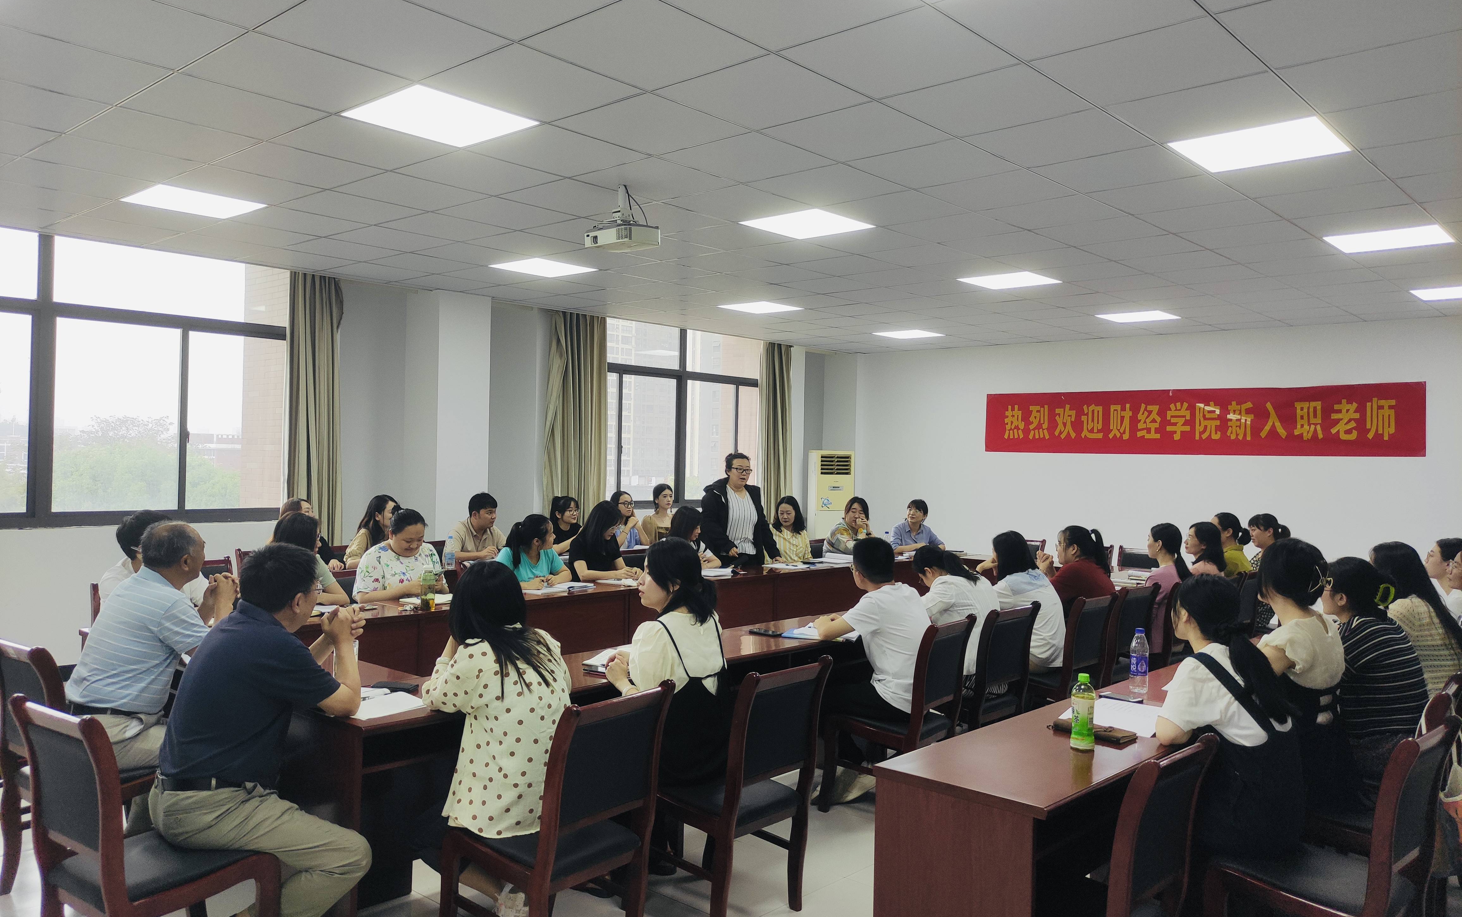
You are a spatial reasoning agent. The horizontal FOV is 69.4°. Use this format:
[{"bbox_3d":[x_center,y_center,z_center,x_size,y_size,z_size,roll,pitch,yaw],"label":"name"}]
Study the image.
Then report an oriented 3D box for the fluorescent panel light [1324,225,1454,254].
[{"bbox_3d":[3.904,-1.307,6.240,0.585,0.040,0.585,1,0,42],"label":"fluorescent panel light"}]

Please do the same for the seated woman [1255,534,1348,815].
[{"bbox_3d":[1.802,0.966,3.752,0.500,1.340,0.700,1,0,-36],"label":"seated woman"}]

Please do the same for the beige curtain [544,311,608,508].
[{"bbox_3d":[-1.526,0.031,10.298,0.190,2.860,0.740,1,0,42],"label":"beige curtain"}]

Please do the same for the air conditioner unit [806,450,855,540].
[{"bbox_3d":[1.141,0.745,12.149,0.470,1.700,0.290,1,0,-24],"label":"air conditioner unit"}]

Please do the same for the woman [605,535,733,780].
[{"bbox_3d":[-0.263,0.929,3.855,0.720,1.280,0.480,1,0,37],"label":"woman"}]

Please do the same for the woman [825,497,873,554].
[{"bbox_3d":[1.067,0.966,9.266,0.720,1.270,0.520,1,0,42],"label":"woman"}]

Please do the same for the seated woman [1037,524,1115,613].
[{"bbox_3d":[1.979,0.993,6.170,0.720,1.210,0.500,1,0,42],"label":"seated woman"}]

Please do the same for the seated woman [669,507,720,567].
[{"bbox_3d":[-0.350,0.956,7.674,0.720,1.210,0.470,1,0,42],"label":"seated woman"}]

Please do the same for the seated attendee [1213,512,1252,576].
[{"bbox_3d":[3.351,1.021,7.558,0.700,1.270,0.480,1,0,42],"label":"seated attendee"}]

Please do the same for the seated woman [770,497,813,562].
[{"bbox_3d":[0.481,0.931,8.300,0.480,1.260,0.680,1,0,-38],"label":"seated woman"}]

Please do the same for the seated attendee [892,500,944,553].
[{"bbox_3d":[1.724,0.995,9.836,0.500,1.220,0.680,1,0,-28],"label":"seated attendee"}]

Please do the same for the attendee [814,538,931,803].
[{"bbox_3d":[0.591,0.967,4.757,0.680,1.220,0.510,1,0,42],"label":"attendee"}]

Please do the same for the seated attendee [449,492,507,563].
[{"bbox_3d":[-1.808,0.882,7.804,0.680,1.270,0.520,1,0,37],"label":"seated attendee"}]

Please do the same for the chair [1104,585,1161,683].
[{"bbox_3d":[2.119,1.165,6.321,0.590,0.900,0.460,1,0,42],"label":"chair"}]

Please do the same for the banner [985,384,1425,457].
[{"bbox_3d":[4.545,-0.383,10.823,4.270,0.670,0.020,1,0,42],"label":"banner"}]

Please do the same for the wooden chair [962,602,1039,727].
[{"bbox_3d":[1.094,1.146,4.971,0.570,0.940,0.455,1,0,42],"label":"wooden chair"}]

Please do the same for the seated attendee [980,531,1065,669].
[{"bbox_3d":[1.493,0.991,5.734,0.660,1.210,0.480,1,0,42],"label":"seated attendee"}]

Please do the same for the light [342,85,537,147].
[{"bbox_3d":[-1.180,-1.400,4.310,0.585,0.040,0.585,1,0,42],"label":"light"}]

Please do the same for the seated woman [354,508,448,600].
[{"bbox_3d":[-1.870,0.913,6.045,0.720,1.270,0.540,1,0,42],"label":"seated woman"}]

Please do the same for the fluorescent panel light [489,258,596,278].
[{"bbox_3d":[-1.363,-1.399,7.732,0.600,0.040,0.600,1,0,42],"label":"fluorescent panel light"}]

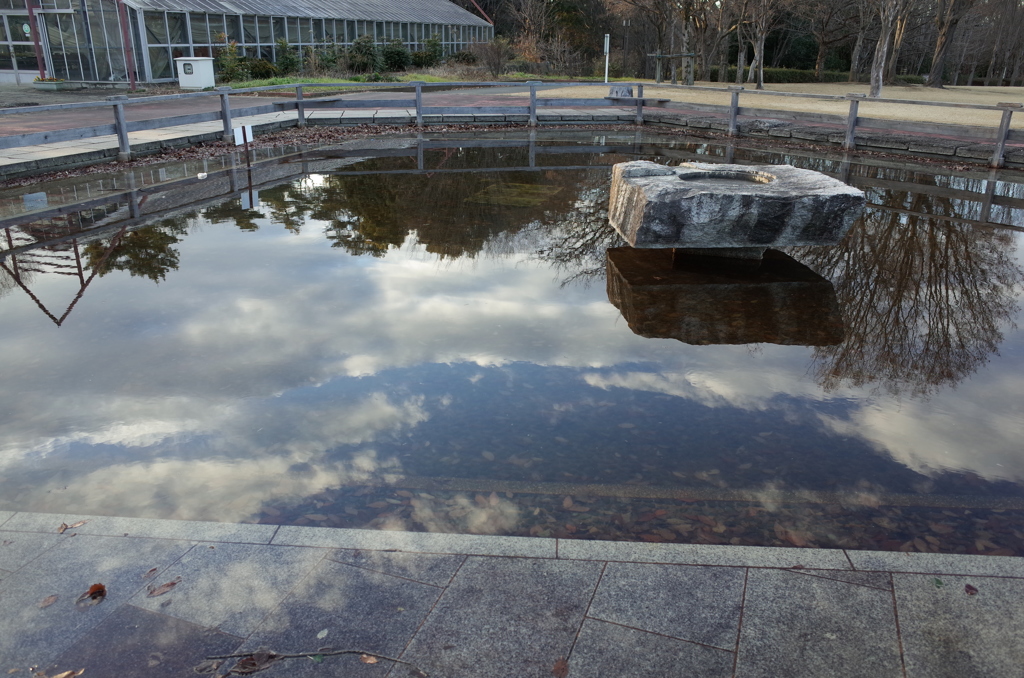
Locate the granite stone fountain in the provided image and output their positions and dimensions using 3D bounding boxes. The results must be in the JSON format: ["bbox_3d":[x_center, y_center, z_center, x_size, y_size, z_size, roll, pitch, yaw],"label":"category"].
[{"bbox_3d":[1.608,-0.951,6.053,1.570,0.560,1.300,0,21,-2],"label":"granite stone fountain"}]

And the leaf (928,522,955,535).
[{"bbox_3d":[1.516,0.666,2.820,0.052,0.012,0.080,-13,25,-32],"label":"leaf"}]

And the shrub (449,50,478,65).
[{"bbox_3d":[-2.158,-12.498,35.374,1.330,0.680,1.200,0,21,0],"label":"shrub"}]

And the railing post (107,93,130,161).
[{"bbox_3d":[-4.879,-2.627,9.929,0.140,0.800,0.240,7,22,17],"label":"railing post"}]

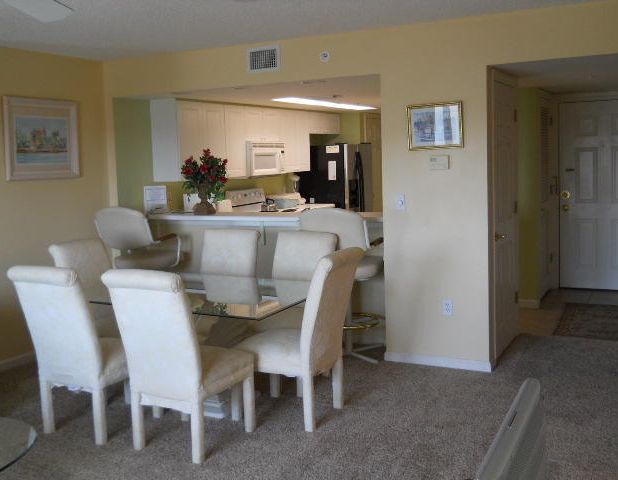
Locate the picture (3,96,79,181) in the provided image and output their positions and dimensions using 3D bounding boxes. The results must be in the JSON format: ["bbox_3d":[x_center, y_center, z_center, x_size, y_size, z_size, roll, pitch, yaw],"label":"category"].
[{"bbox_3d":[-2.151,-0.821,5.599,0.040,0.645,0.735,2,8,29],"label":"picture"}]

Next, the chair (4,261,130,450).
[{"bbox_3d":[-1.276,0.607,3.988,0.465,1.010,0.660,1,8,27],"label":"chair"}]

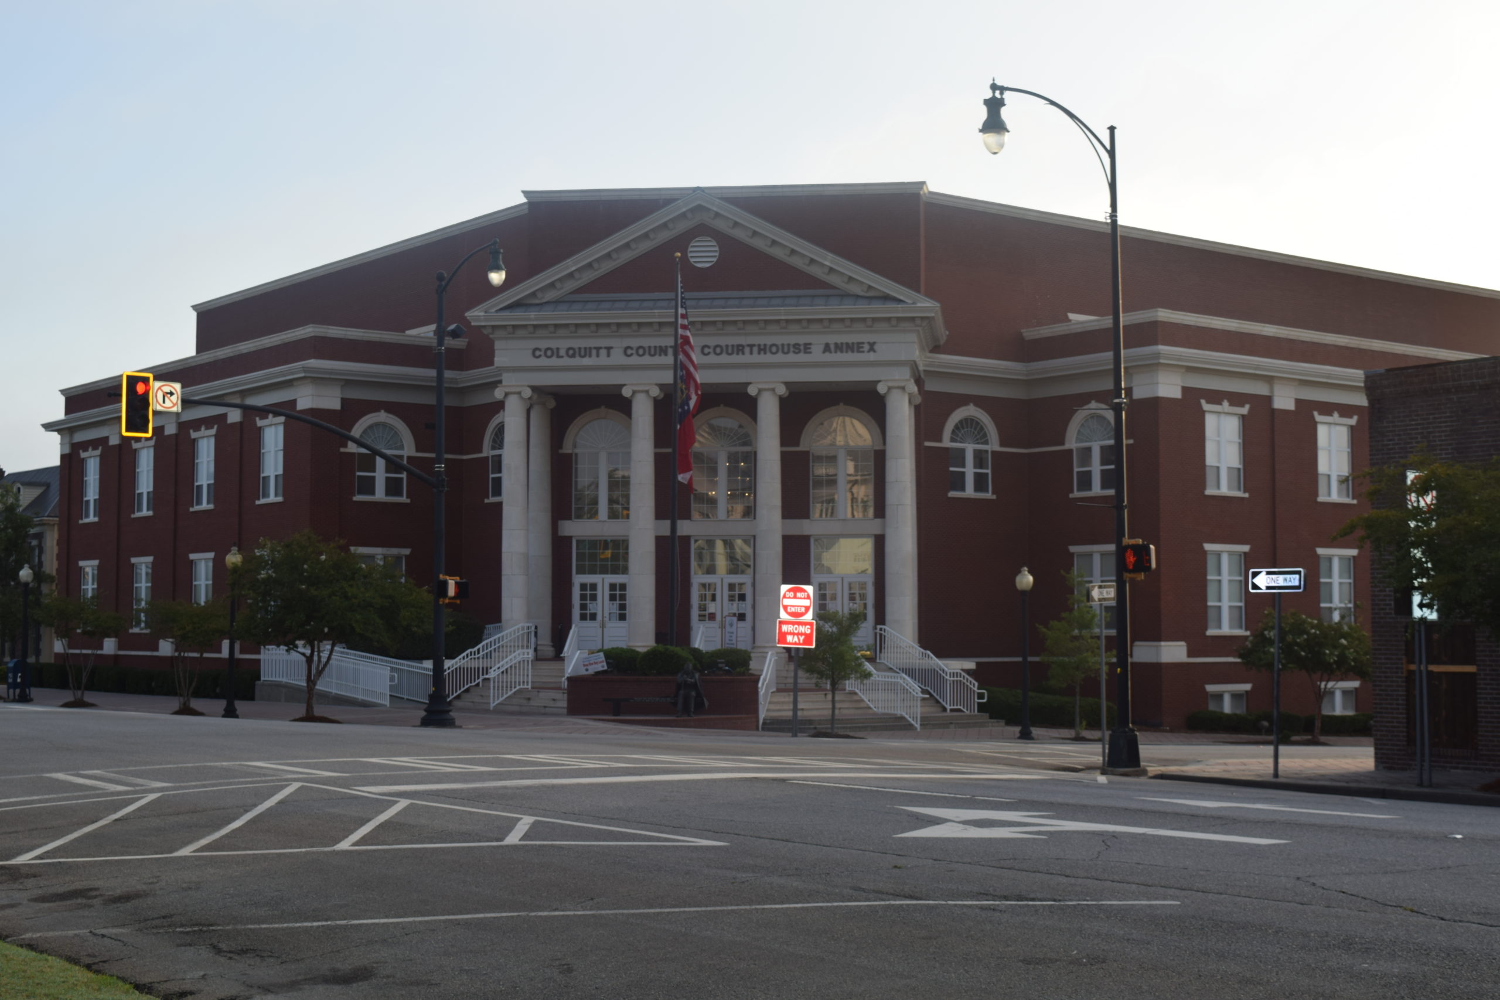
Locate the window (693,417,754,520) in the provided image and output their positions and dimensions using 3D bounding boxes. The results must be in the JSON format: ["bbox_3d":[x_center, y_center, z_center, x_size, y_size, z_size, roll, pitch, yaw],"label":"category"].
[{"bbox_3d":[-0.803,-0.957,64.751,1.860,3.167,0.200,0,-4,7],"label":"window"}]

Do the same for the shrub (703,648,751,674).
[{"bbox_3d":[-0.588,4.072,53.351,1.250,0.780,1.150,-1,-4,7],"label":"shrub"}]

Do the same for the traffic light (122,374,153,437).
[{"bbox_3d":[-12.251,-1.897,42.497,0.620,1.306,0.380,3,-4,-38],"label":"traffic light"}]

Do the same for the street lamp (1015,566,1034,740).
[{"bbox_3d":[6.854,3.814,53.005,0.450,4.298,0.450,0,-4,7],"label":"street lamp"}]

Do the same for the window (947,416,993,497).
[{"bbox_3d":[6.293,-1.290,60.796,1.774,2.252,0.250,3,-4,-38],"label":"window"}]

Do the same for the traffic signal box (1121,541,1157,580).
[{"bbox_3d":[6.042,0.936,33.000,0.470,0.618,0.270,-3,-5,40],"label":"traffic signal box"}]

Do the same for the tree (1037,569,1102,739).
[{"bbox_3d":[8.311,3.934,54.500,1.850,4.350,1.850,0,-4,8],"label":"tree"}]

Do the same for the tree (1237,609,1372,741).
[{"bbox_3d":[15.867,4.956,59.997,3.950,3.790,3.800,0,-4,7],"label":"tree"}]

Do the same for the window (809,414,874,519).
[{"bbox_3d":[2.608,-0.953,60.673,1.844,3.018,0.250,-1,-4,7],"label":"window"}]

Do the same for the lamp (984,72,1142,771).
[{"bbox_3d":[4.743,-1.070,32.529,3.170,10.468,0.520,3,-5,-38],"label":"lamp"}]

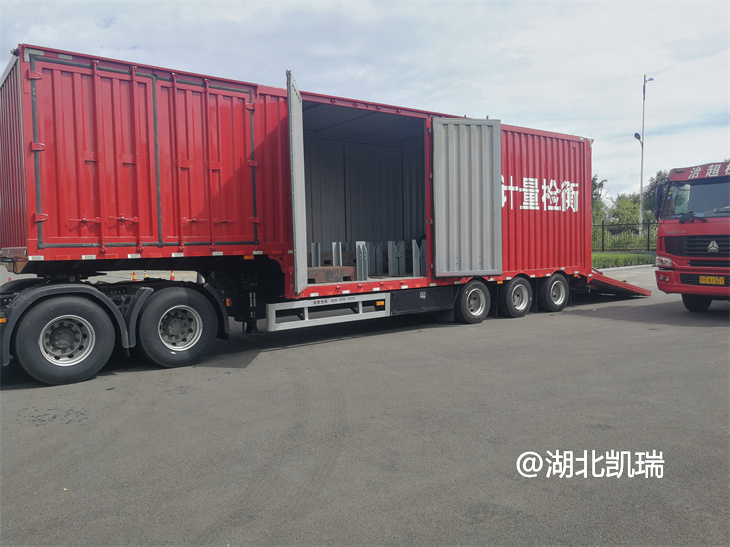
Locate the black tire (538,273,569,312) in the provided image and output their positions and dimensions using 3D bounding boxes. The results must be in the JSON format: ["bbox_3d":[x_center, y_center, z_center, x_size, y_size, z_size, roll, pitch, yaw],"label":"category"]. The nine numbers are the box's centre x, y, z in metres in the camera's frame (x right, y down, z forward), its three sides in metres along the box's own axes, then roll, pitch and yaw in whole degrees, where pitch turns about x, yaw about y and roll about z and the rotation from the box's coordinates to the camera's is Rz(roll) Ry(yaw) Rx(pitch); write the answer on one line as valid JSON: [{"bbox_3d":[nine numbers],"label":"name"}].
[{"bbox_3d":[4.283,0.442,12.843,0.852,0.852,0.250,-3,4,-37],"label":"black tire"}]

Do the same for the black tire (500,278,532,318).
[{"bbox_3d":[3.212,0.504,12.031,0.852,0.852,0.250,-3,4,-37],"label":"black tire"}]

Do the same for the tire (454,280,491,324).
[{"bbox_3d":[2.133,0.566,11.214,0.852,0.852,0.250,-3,4,-37],"label":"tire"}]

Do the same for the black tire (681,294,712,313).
[{"bbox_3d":[7.207,0.302,12.267,1.080,1.080,0.300,-3,4,-39],"label":"black tire"}]

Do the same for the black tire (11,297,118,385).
[{"bbox_3d":[-3.586,0.794,6.850,1.059,1.059,0.290,-3,4,-37],"label":"black tire"}]

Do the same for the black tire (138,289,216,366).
[{"bbox_3d":[-2.511,0.732,7.664,1.059,1.059,0.290,-3,4,-37],"label":"black tire"}]

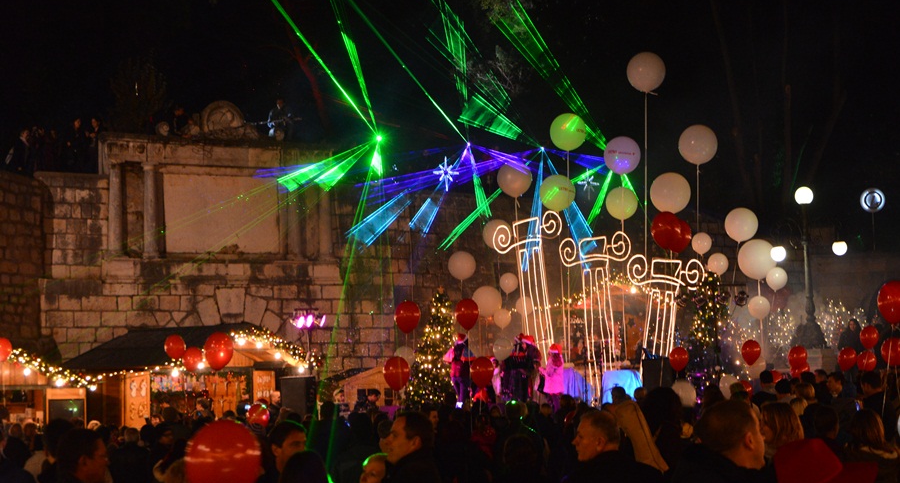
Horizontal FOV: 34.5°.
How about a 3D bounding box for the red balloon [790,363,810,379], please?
[{"bbox_3d":[5.074,1.918,21.000,0.280,0.340,0.280,-2,-6,0],"label":"red balloon"}]

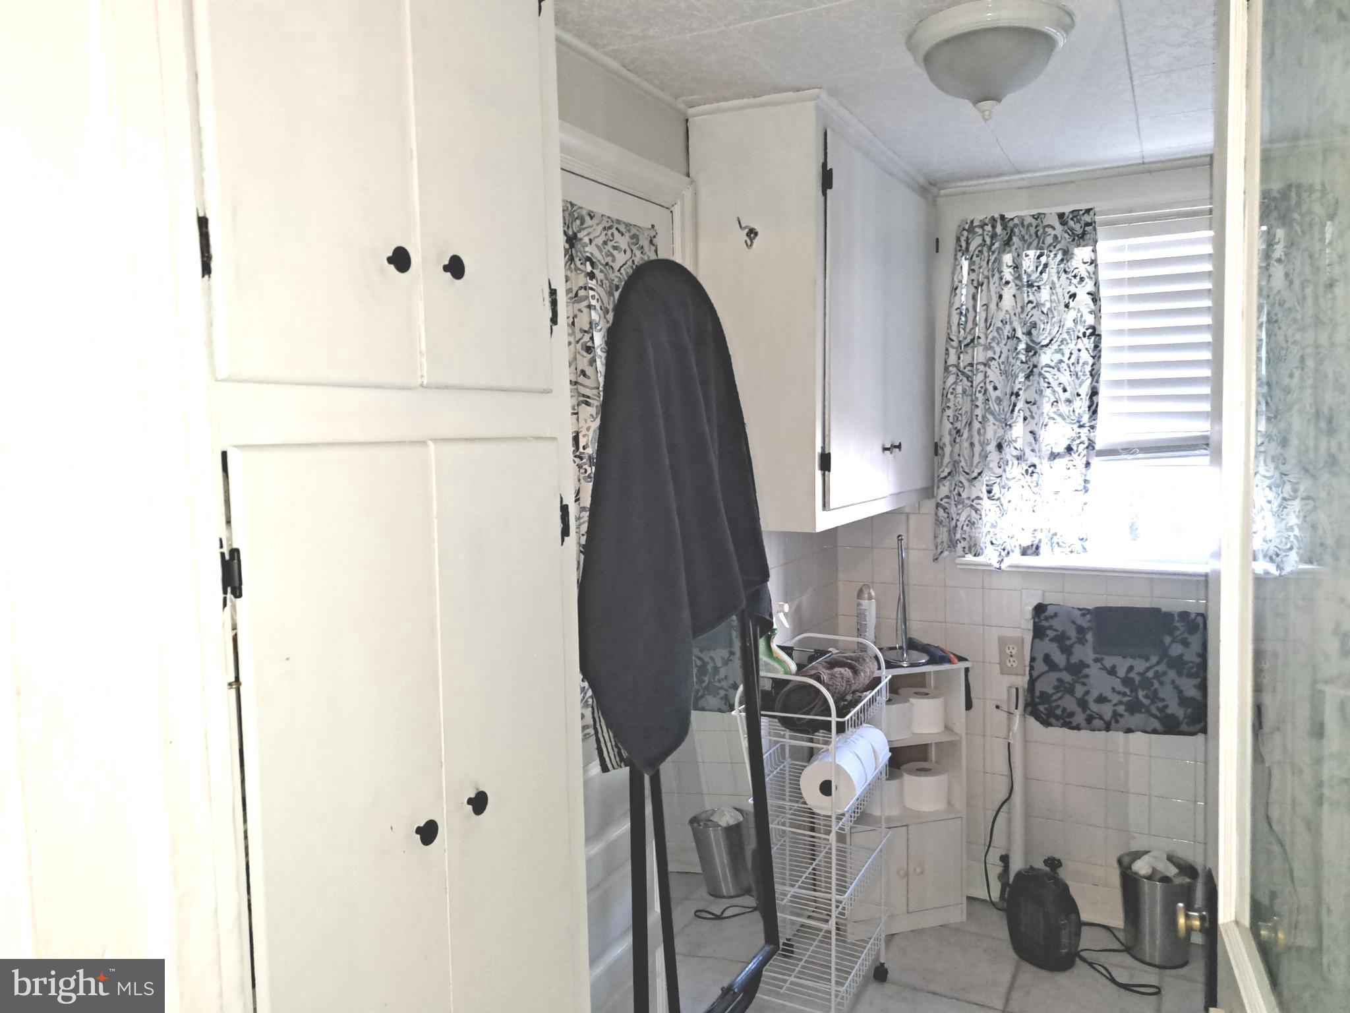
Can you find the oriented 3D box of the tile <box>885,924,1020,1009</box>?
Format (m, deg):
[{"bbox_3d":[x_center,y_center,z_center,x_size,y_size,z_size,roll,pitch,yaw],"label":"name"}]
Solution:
[{"bbox_3d":[0.728,1.204,2.479,0.331,0.010,0.331,1,4,29],"label":"tile"}]

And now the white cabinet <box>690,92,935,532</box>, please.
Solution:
[{"bbox_3d":[0.398,-0.416,2.356,0.298,0.862,1.045,1,4,28],"label":"white cabinet"}]

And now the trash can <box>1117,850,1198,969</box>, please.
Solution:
[{"bbox_3d":[1.280,1.068,2.481,0.194,0.240,0.194,1,4,28],"label":"trash can"}]

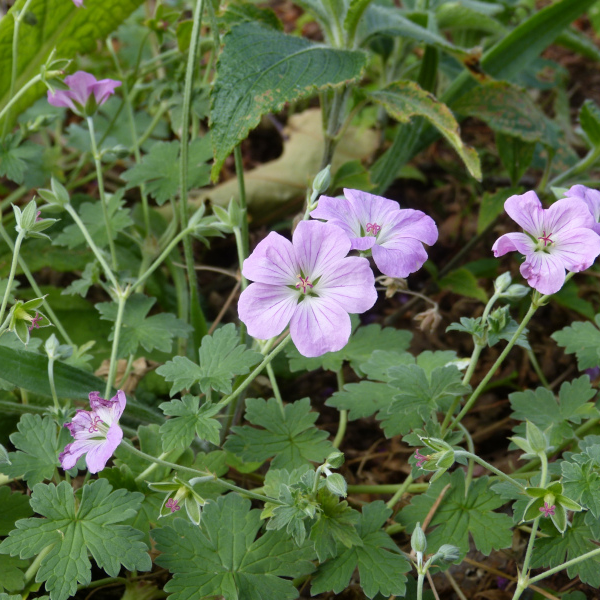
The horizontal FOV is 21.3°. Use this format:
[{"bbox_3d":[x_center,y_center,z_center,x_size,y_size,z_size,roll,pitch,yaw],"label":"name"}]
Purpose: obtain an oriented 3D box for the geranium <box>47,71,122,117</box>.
[{"bbox_3d":[-0.083,-0.079,0.610,0.029,0.018,0.027,0,-6,0],"label":"geranium"}]

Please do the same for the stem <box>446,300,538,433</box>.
[{"bbox_3d":[0.061,0.021,0.500,0.002,0.049,0.003,33,-7,0],"label":"stem"}]

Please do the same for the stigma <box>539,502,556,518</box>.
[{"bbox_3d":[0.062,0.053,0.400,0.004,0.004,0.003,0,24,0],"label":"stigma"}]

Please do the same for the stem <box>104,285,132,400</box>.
[{"bbox_3d":[-0.059,0.014,0.520,0.004,0.037,0.004,7,11,0],"label":"stem"}]

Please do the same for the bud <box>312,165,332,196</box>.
[{"bbox_3d":[0.007,-0.037,0.490,0.005,0.010,0.005,27,0,0],"label":"bud"}]

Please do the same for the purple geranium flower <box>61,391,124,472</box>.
[{"bbox_3d":[-0.063,0.040,0.485,0.022,0.024,0.013,0,-21,41],"label":"purple geranium flower"}]

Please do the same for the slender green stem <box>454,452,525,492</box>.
[{"bbox_3d":[0.057,0.051,0.475,0.025,0.003,0.002,29,0,0],"label":"slender green stem"}]

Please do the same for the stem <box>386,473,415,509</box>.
[{"bbox_3d":[0.033,0.062,0.517,0.002,0.016,0.002,35,19,0],"label":"stem"}]

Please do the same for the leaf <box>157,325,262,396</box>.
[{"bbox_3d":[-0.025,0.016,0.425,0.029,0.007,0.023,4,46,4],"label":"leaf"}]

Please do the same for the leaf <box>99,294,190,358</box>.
[{"bbox_3d":[-0.056,0.009,0.570,0.033,0.008,0.027,-4,40,-4],"label":"leaf"}]

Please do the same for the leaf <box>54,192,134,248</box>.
[{"bbox_3d":[-0.083,-0.032,0.640,0.032,0.008,0.027,0,40,0],"label":"leaf"}]

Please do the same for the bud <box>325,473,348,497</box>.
[{"bbox_3d":[0.011,0.055,0.475,0.005,0.009,0.005,-38,-8,0],"label":"bud"}]

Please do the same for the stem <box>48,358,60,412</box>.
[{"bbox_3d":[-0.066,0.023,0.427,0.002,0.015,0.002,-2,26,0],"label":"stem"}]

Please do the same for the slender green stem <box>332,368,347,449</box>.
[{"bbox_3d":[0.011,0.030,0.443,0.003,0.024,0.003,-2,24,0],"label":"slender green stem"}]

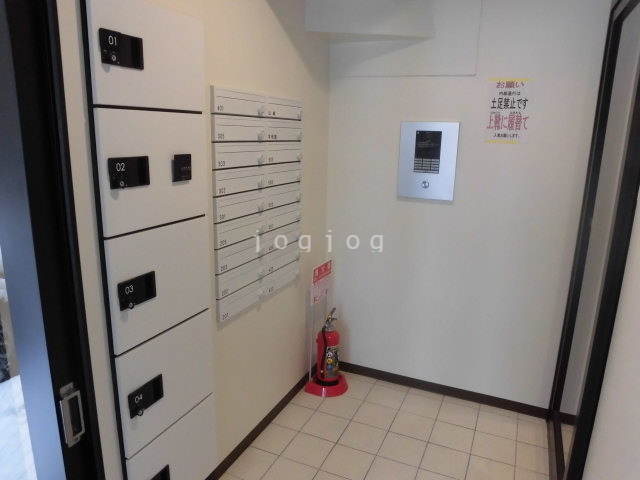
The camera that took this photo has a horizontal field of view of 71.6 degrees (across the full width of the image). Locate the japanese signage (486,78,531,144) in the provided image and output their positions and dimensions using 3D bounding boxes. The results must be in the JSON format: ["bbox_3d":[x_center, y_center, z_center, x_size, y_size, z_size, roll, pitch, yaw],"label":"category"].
[{"bbox_3d":[0.910,-0.621,2.138,0.199,0.301,0.005,7,14,24],"label":"japanese signage"}]

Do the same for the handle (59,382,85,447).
[{"bbox_3d":[-0.698,0.492,1.247,0.030,0.180,0.055,7,14,24],"label":"handle"}]

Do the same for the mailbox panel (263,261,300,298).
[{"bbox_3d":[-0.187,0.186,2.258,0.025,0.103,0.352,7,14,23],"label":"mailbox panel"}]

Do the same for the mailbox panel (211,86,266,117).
[{"bbox_3d":[-0.311,-0.541,1.750,0.020,0.093,0.360,7,14,24],"label":"mailbox panel"}]

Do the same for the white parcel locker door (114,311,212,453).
[{"bbox_3d":[-0.522,0.488,1.580,0.030,0.362,0.440,7,14,24],"label":"white parcel locker door"}]

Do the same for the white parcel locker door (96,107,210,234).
[{"bbox_3d":[-0.500,-0.222,1.404,0.023,0.357,0.442,7,14,24],"label":"white parcel locker door"}]

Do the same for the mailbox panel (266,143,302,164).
[{"bbox_3d":[-0.173,-0.419,2.126,0.025,0.100,0.352,7,14,24],"label":"mailbox panel"}]

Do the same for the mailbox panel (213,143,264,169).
[{"bbox_3d":[-0.315,-0.343,1.796,0.020,0.097,0.360,7,14,24],"label":"mailbox panel"}]

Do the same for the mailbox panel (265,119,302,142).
[{"bbox_3d":[-0.171,-0.519,2.103,0.025,0.100,0.352,7,14,24],"label":"mailbox panel"}]

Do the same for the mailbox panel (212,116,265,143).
[{"bbox_3d":[-0.321,-0.447,1.789,0.025,0.100,0.352,7,14,24],"label":"mailbox panel"}]

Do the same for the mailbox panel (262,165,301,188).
[{"bbox_3d":[-0.167,-0.316,2.138,0.020,0.097,0.360,7,14,24],"label":"mailbox panel"}]

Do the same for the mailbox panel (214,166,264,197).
[{"bbox_3d":[-0.324,-0.249,1.833,0.025,0.100,0.352,7,14,24],"label":"mailbox panel"}]

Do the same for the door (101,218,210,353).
[{"bbox_3d":[-0.506,0.133,1.483,0.023,0.355,0.442,7,14,24],"label":"door"}]

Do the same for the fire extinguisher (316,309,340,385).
[{"bbox_3d":[0.054,0.626,2.645,0.150,0.470,0.145,1,13,0],"label":"fire extinguisher"}]

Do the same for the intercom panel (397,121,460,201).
[{"bbox_3d":[0.563,-0.412,2.337,0.300,0.401,0.020,7,14,24],"label":"intercom panel"}]

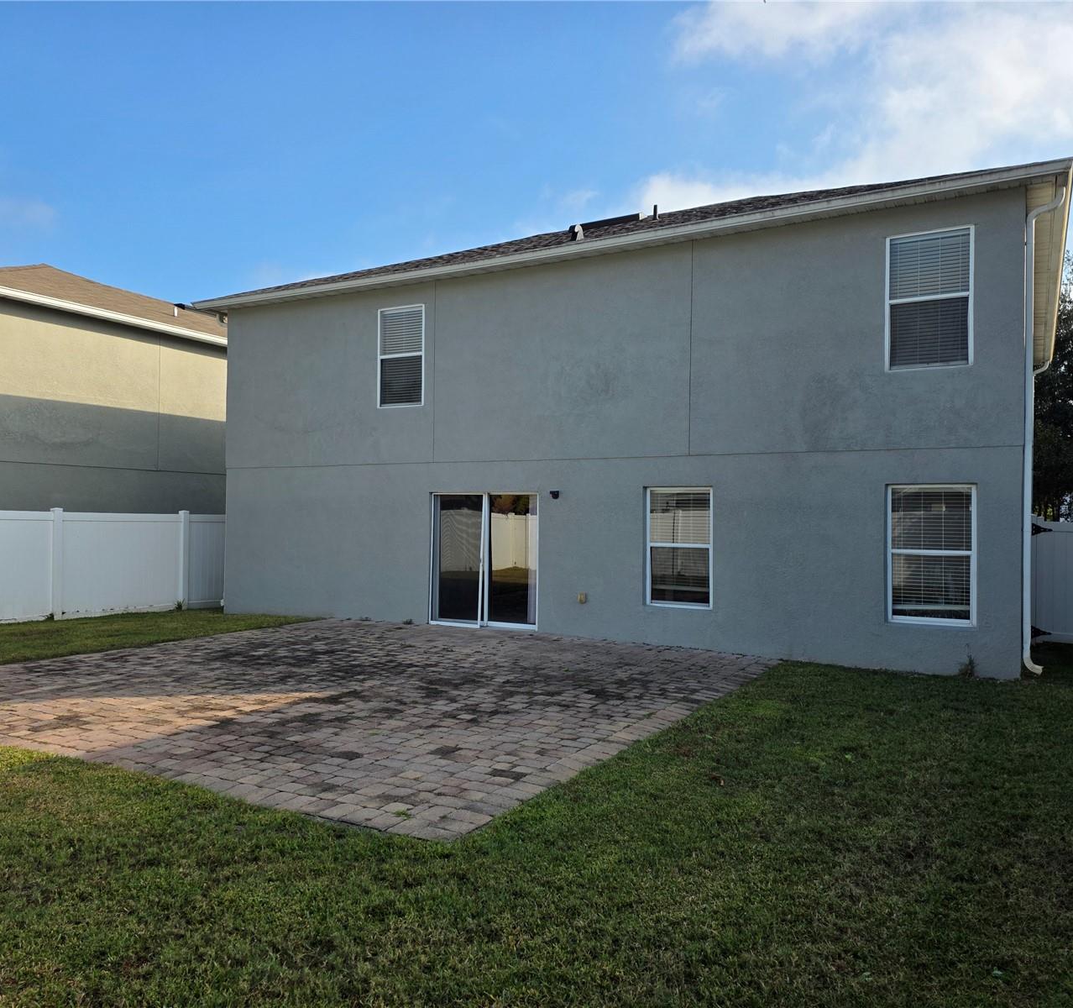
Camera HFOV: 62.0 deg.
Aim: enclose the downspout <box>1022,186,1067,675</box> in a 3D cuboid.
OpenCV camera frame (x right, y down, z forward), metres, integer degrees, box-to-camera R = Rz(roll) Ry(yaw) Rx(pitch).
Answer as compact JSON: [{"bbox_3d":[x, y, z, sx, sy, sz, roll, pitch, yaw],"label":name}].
[{"bbox_3d":[5.567,-0.783,9.788,0.380,5.310,0.090,0,-1,29],"label":"downspout"}]

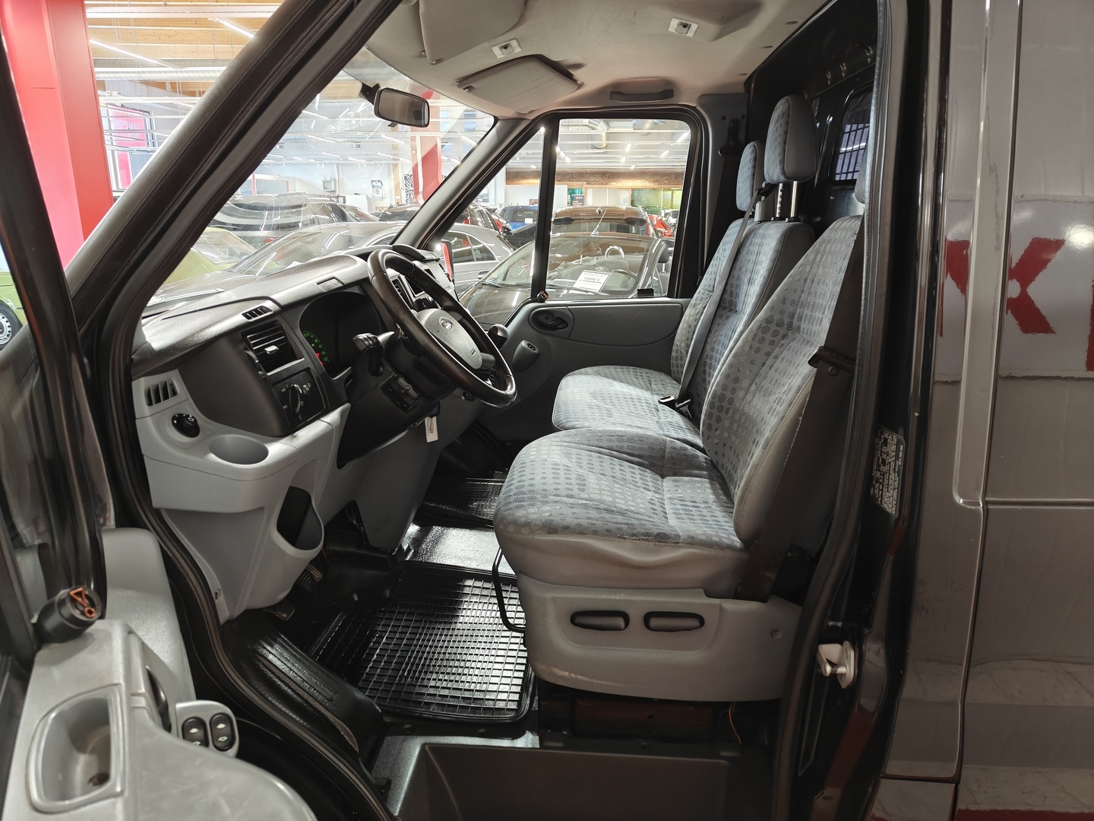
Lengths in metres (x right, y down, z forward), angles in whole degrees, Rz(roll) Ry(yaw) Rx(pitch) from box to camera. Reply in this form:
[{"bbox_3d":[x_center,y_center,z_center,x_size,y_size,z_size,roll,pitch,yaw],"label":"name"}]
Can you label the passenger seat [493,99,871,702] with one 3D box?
[{"bbox_3d":[0.282,-0.055,1.464,0.780,1.046,0.530,0,14,2],"label":"passenger seat"}]

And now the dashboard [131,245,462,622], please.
[{"bbox_3d":[-0.476,-0.074,1.940,0.479,0.673,1.612,0,14,2],"label":"dashboard"}]

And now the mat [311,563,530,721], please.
[{"bbox_3d":[-0.242,0.479,1.619,0.454,0.046,0.566,0,14,2],"label":"mat"}]

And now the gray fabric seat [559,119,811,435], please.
[{"bbox_3d":[0.327,-0.252,2.134,0.622,1.091,0.877,0,14,2],"label":"gray fabric seat"}]

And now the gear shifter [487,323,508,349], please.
[{"bbox_3d":[-0.131,-0.146,1.862,0.071,0.125,0.056,0,14,2],"label":"gear shifter"}]

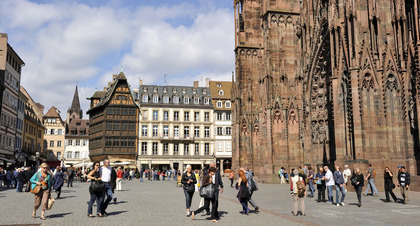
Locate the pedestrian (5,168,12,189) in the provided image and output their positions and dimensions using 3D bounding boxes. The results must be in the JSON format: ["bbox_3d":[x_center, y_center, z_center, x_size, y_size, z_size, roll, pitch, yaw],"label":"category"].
[{"bbox_3d":[-17.309,5.608,32.227,0.520,1.701,0.420,-3,-9,22],"label":"pedestrian"}]

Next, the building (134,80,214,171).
[{"bbox_3d":[-7.926,4.430,85.273,16.410,20.044,11.000,2,-9,-11],"label":"building"}]

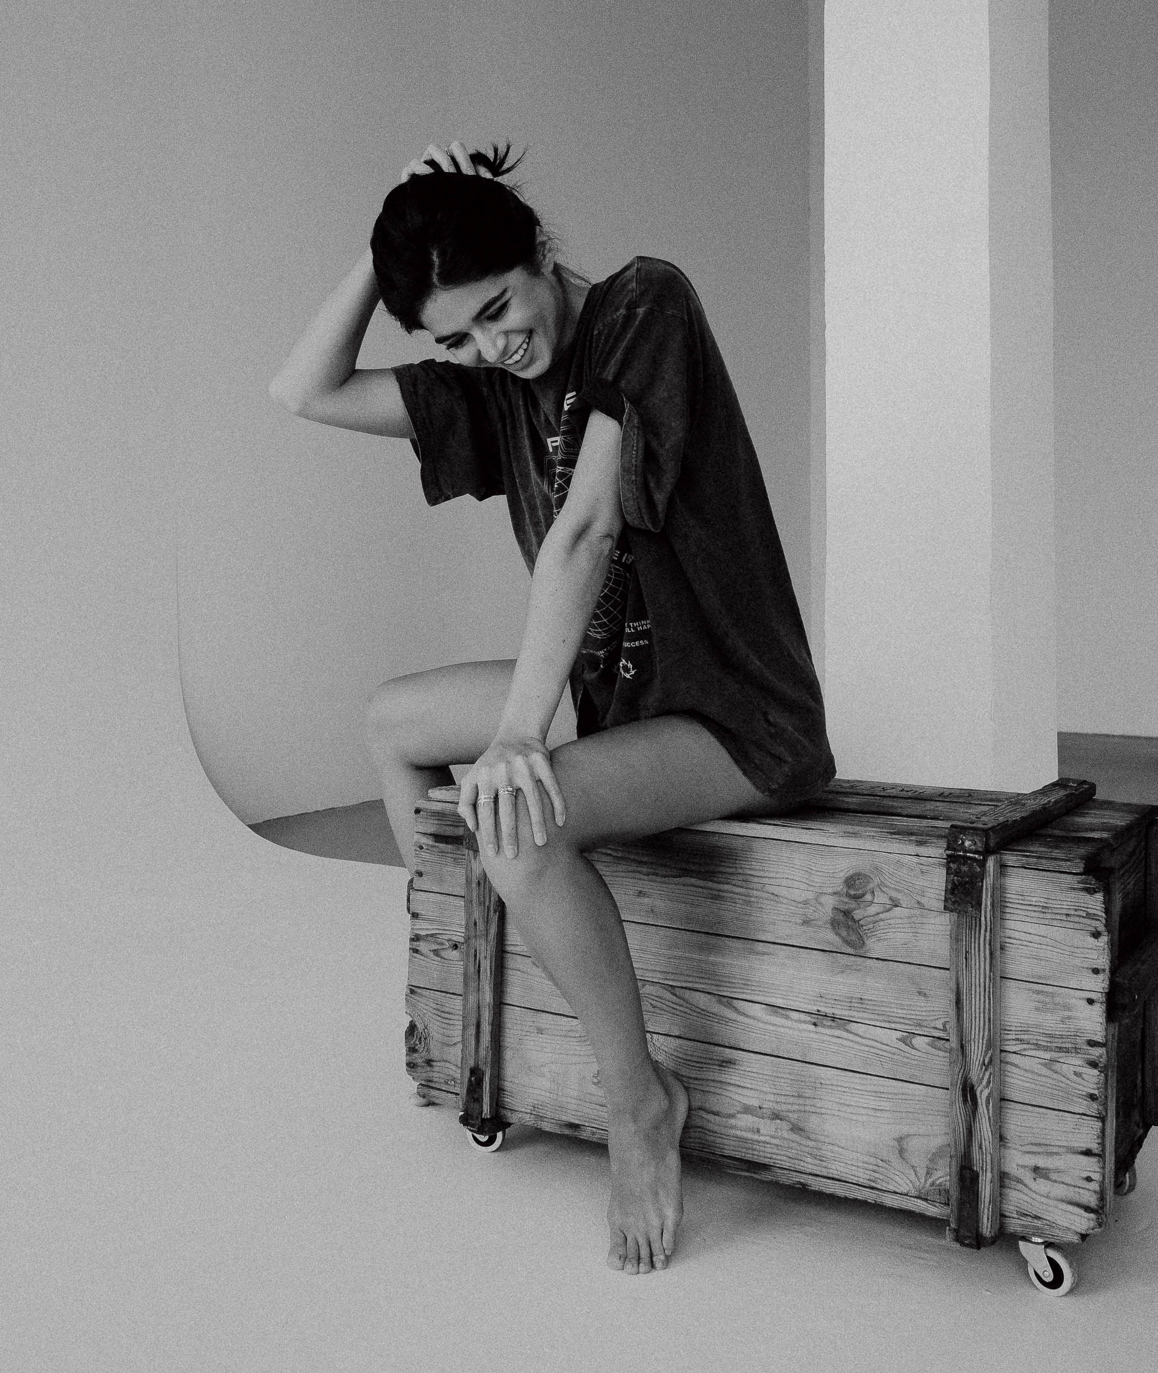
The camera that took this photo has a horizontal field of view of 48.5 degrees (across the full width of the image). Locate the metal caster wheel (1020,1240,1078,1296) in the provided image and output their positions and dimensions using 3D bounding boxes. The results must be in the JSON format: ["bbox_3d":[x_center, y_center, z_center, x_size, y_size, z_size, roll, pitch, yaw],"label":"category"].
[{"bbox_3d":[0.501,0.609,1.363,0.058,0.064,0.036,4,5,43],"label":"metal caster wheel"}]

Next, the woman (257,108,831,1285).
[{"bbox_3d":[-0.030,-0.015,1.723,0.680,1.260,0.720,-3,5,-37],"label":"woman"}]

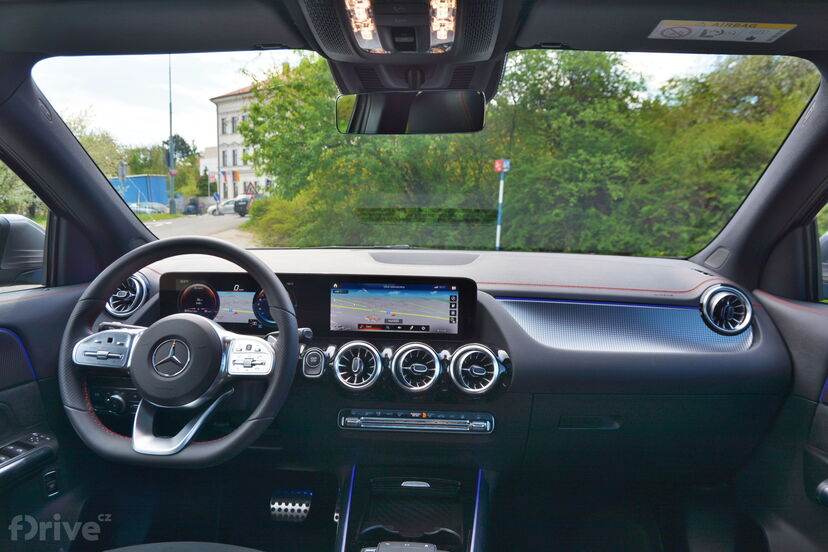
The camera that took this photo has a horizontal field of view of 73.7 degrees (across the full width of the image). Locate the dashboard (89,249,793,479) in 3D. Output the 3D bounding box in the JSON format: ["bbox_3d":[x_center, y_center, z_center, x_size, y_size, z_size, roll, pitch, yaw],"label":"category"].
[{"bbox_3d":[0.019,0.140,1.208,1.320,0.375,0.480,2,7,4],"label":"dashboard"}]

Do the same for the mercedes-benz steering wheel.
[{"bbox_3d":[-0.357,0.111,0.853,0.370,0.357,0.090,2,-16,4],"label":"mercedes-benz steering wheel"}]

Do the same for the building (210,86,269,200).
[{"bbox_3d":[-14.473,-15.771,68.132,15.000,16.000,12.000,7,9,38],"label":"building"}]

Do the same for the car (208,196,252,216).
[{"bbox_3d":[-15.074,-5.794,46.786,4.250,1.480,1.780,1,7,-5],"label":"car"}]

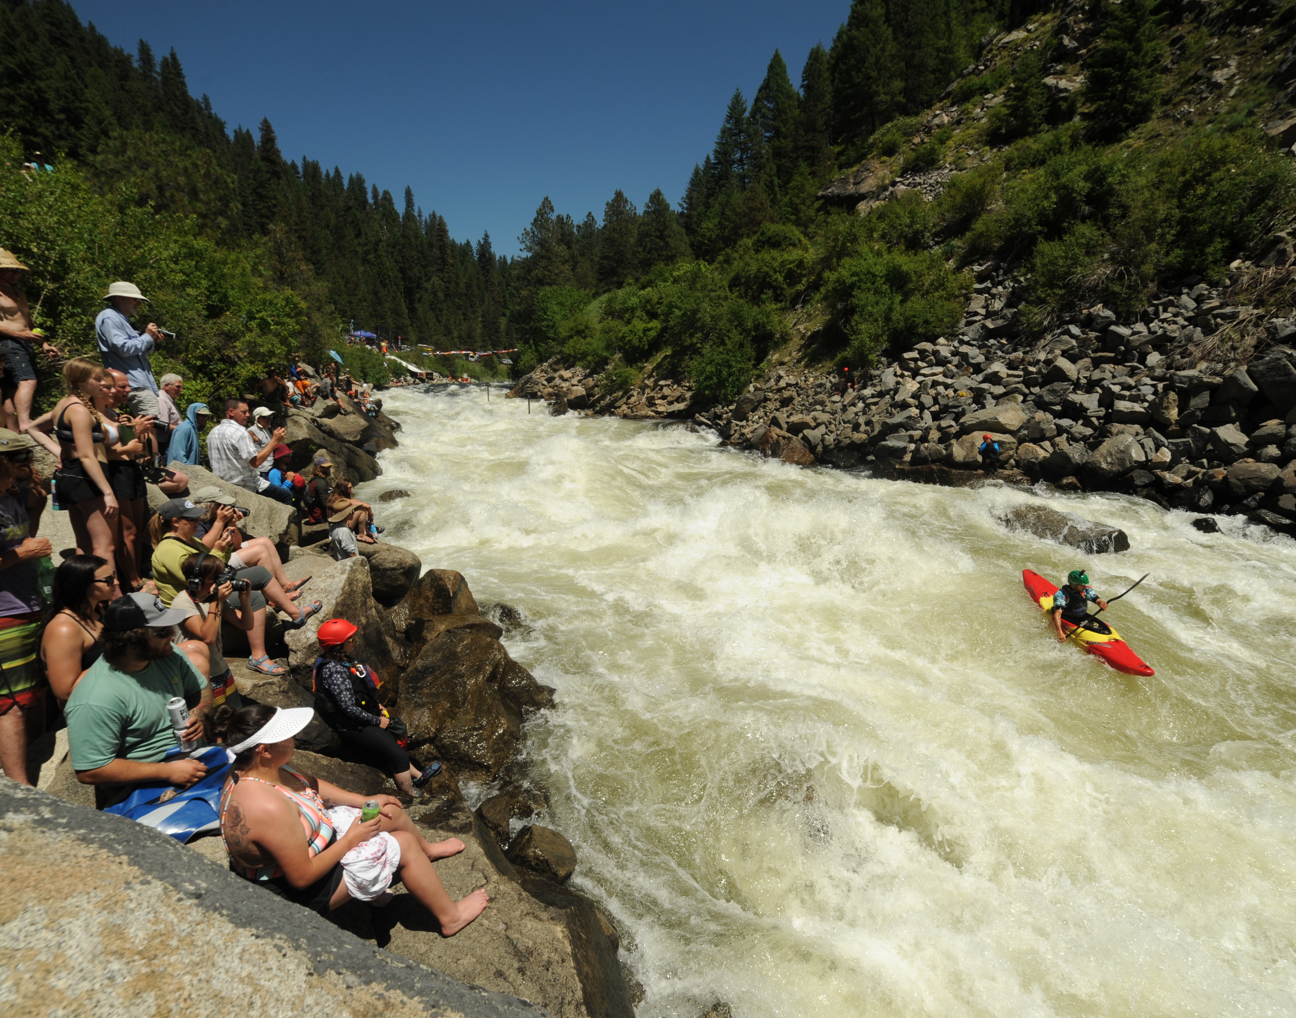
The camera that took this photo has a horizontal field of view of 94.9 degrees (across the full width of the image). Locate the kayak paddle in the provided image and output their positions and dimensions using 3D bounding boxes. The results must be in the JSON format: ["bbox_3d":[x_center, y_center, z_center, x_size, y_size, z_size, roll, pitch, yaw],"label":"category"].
[{"bbox_3d":[6.286,1.511,8.351,1.950,0.200,0.170,-38,16,-2],"label":"kayak paddle"}]

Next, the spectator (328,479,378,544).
[{"bbox_3d":[-3.740,0.045,7.605,0.660,0.840,0.460,-3,12,-15],"label":"spectator"}]

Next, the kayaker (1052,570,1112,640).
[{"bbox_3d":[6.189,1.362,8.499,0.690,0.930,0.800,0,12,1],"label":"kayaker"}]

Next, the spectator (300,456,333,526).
[{"bbox_3d":[-4.013,-0.200,7.643,0.720,0.950,0.480,-5,13,-21],"label":"spectator"}]

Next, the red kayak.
[{"bbox_3d":[6.217,1.600,8.571,0.660,0.400,2.700,0,20,1],"label":"red kayak"}]

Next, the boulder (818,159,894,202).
[{"bbox_3d":[16.840,-26.479,48.000,6.000,3.400,5.000,6,13,26],"label":"boulder"}]

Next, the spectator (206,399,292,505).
[{"bbox_3d":[-3.979,-0.500,6.027,0.820,1.200,0.550,-7,14,-31],"label":"spectator"}]

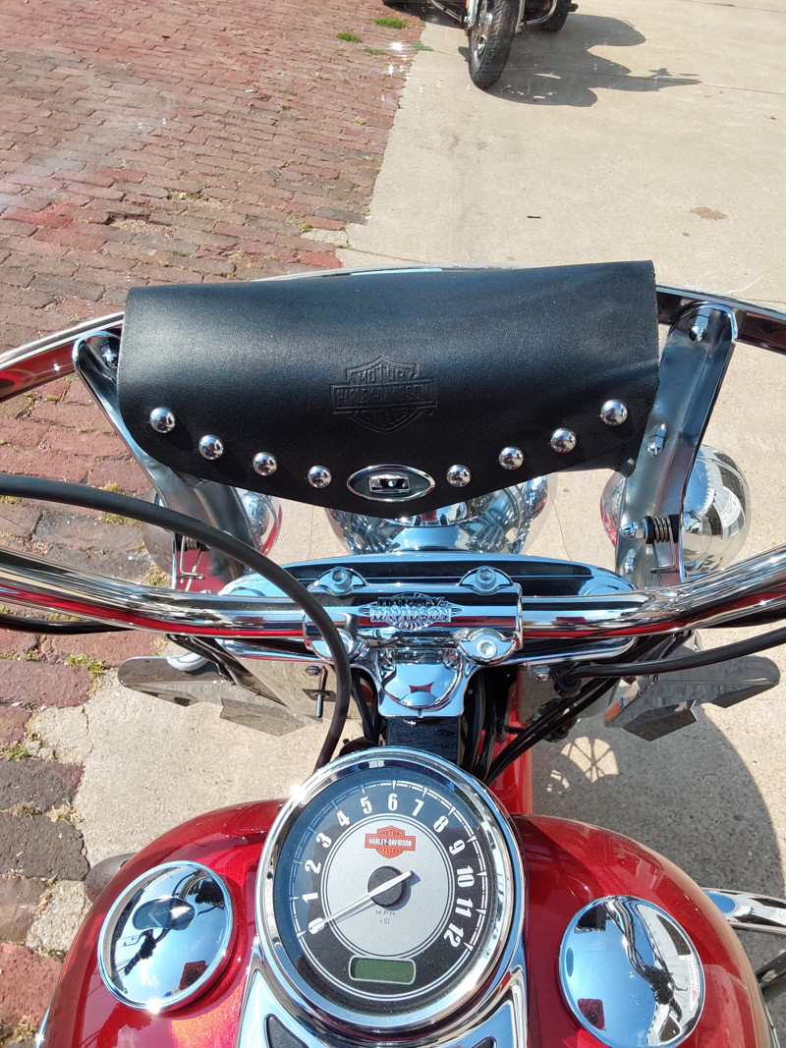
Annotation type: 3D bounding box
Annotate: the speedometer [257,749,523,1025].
[{"bbox_3d":[0.000,0.187,0.438,0.135,0.045,0.135,2,66,5],"label":"speedometer"}]

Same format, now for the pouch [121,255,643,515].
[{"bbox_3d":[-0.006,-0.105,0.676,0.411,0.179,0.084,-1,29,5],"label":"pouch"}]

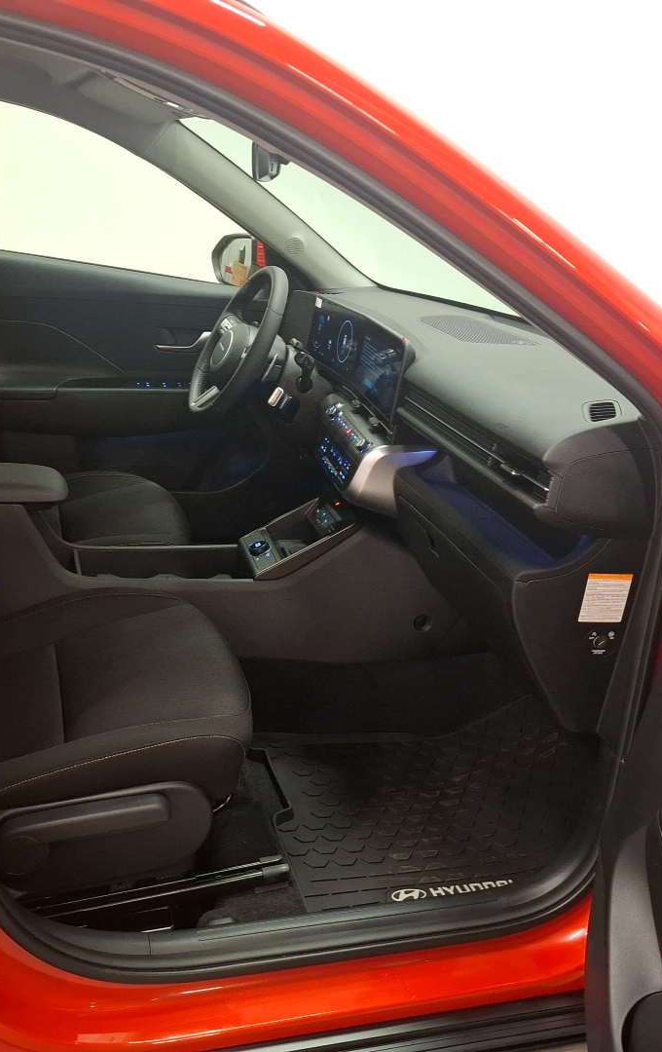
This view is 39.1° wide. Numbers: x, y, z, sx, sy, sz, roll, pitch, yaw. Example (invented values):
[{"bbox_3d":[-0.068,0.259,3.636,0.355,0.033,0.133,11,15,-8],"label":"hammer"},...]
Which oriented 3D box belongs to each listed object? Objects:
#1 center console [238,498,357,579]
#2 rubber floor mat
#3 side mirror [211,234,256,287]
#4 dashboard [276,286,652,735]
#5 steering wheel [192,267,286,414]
[{"bbox_3d":[-0.068,0.013,1.853,0.220,0.140,0.170,1,21,-19],"label":"center console"},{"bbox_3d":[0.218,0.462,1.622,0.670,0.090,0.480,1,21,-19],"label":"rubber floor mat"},{"bbox_3d":[-0.243,-0.731,2.568,0.140,0.165,0.220,-4,23,-30],"label":"side mirror"},{"bbox_3d":[0.300,-0.172,1.902,0.620,0.480,1.420,1,21,-19],"label":"dashboard"},{"bbox_3d":[-0.192,-0.396,2.060,0.110,0.370,0.370,27,11,-26],"label":"steering wheel"}]

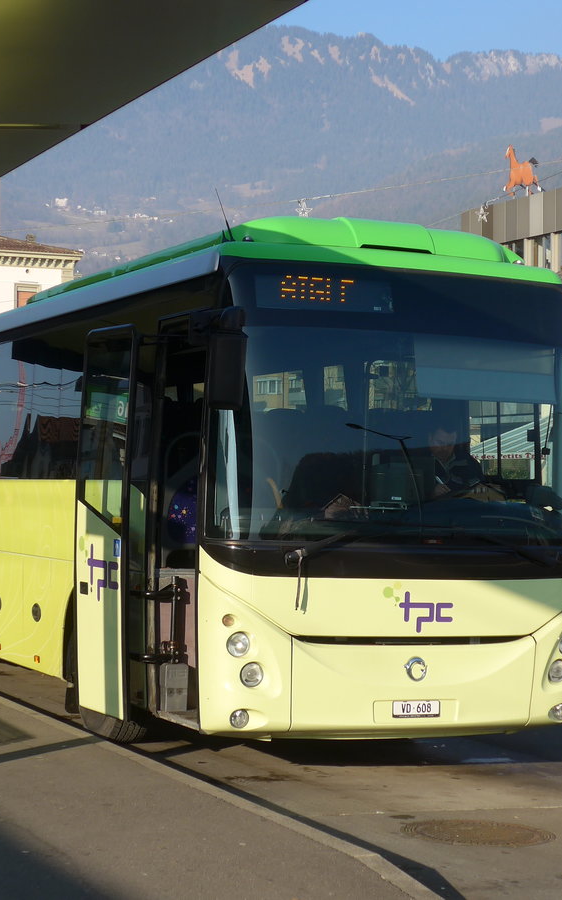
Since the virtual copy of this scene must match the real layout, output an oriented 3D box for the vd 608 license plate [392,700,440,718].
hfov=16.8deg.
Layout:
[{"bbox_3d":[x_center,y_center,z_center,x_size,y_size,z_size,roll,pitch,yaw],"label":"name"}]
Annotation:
[{"bbox_3d":[0.789,1.514,11.130,0.310,0.098,0.020,2,-1,-23],"label":"vd 608 license plate"}]

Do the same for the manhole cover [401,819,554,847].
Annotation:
[{"bbox_3d":[0.993,1.936,9.600,0.770,0.030,0.770,1,-1,0],"label":"manhole cover"}]

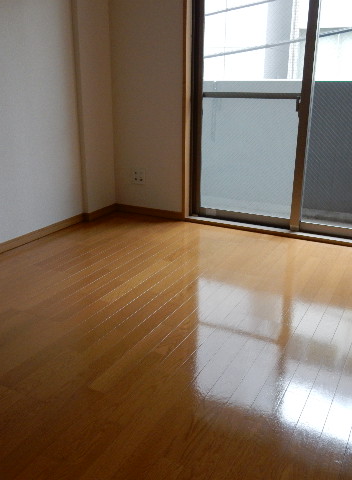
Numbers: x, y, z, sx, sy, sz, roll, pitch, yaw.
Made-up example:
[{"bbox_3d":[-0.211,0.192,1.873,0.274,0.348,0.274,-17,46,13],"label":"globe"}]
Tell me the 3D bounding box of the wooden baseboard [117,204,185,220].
[{"bbox_3d":[-0.212,-0.225,3.638,0.618,0.060,0.015,10,21,27],"label":"wooden baseboard"}]

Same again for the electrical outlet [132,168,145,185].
[{"bbox_3d":[-0.291,-0.493,3.586,0.116,0.122,0.010,10,21,27],"label":"electrical outlet"}]

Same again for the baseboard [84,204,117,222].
[{"bbox_3d":[-0.578,-0.222,3.625,0.015,0.060,0.368,10,21,27],"label":"baseboard"}]

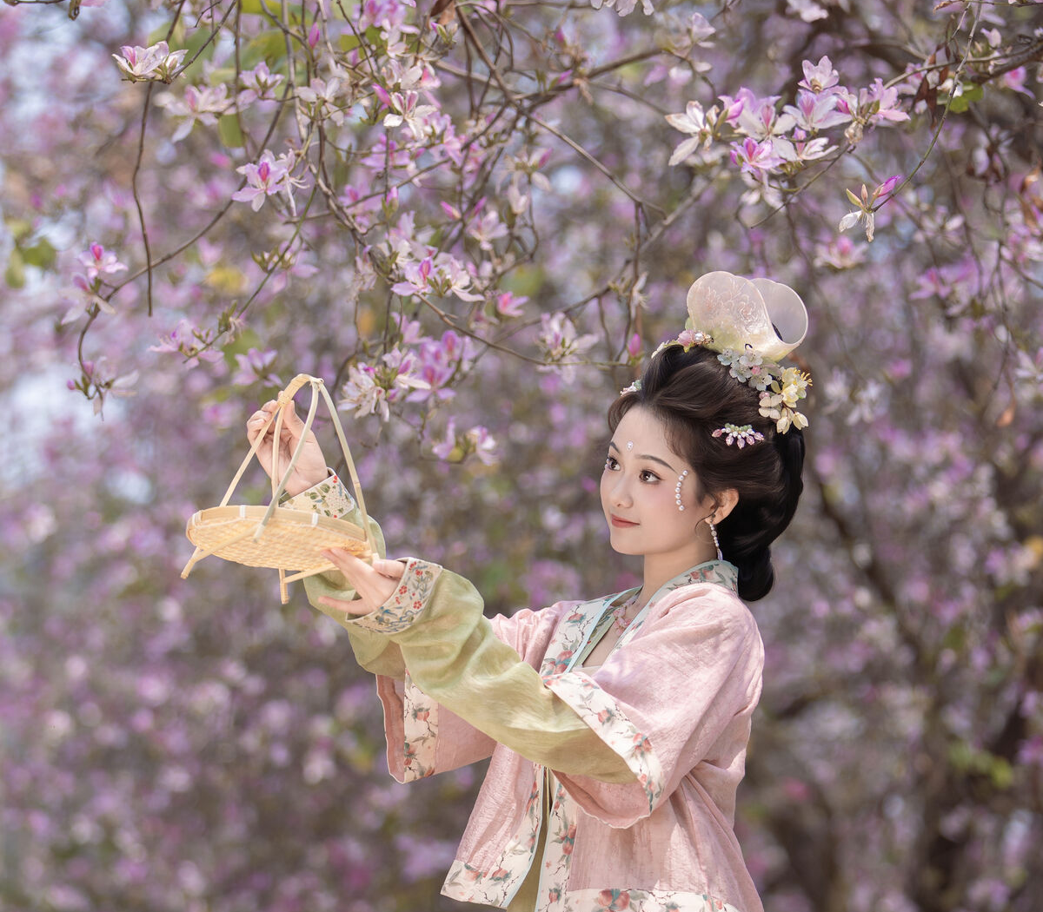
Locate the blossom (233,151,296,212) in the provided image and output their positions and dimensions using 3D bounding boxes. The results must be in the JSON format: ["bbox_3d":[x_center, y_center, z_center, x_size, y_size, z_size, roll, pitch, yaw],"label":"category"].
[{"bbox_3d":[-0.339,-0.362,6.600,0.084,0.081,0.065,0,-2,11],"label":"blossom"}]

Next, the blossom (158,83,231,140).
[{"bbox_3d":[-0.444,-0.469,6.800,0.100,0.078,0.075,0,-2,11],"label":"blossom"}]

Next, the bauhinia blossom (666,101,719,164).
[{"bbox_3d":[0.227,-0.430,6.650,0.070,0.085,0.065,-1,-2,17],"label":"bauhinia blossom"}]

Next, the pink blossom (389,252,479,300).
[{"bbox_3d":[-0.114,-0.239,6.650,0.120,0.067,0.080,0,-2,11],"label":"pink blossom"}]

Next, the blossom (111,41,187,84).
[{"bbox_3d":[-0.492,-0.521,6.600,0.099,0.055,0.080,-1,-2,17],"label":"blossom"}]

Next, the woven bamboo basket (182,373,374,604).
[{"bbox_3d":[-0.303,0.034,6.450,0.245,0.285,0.240,6,-16,6],"label":"woven bamboo basket"}]

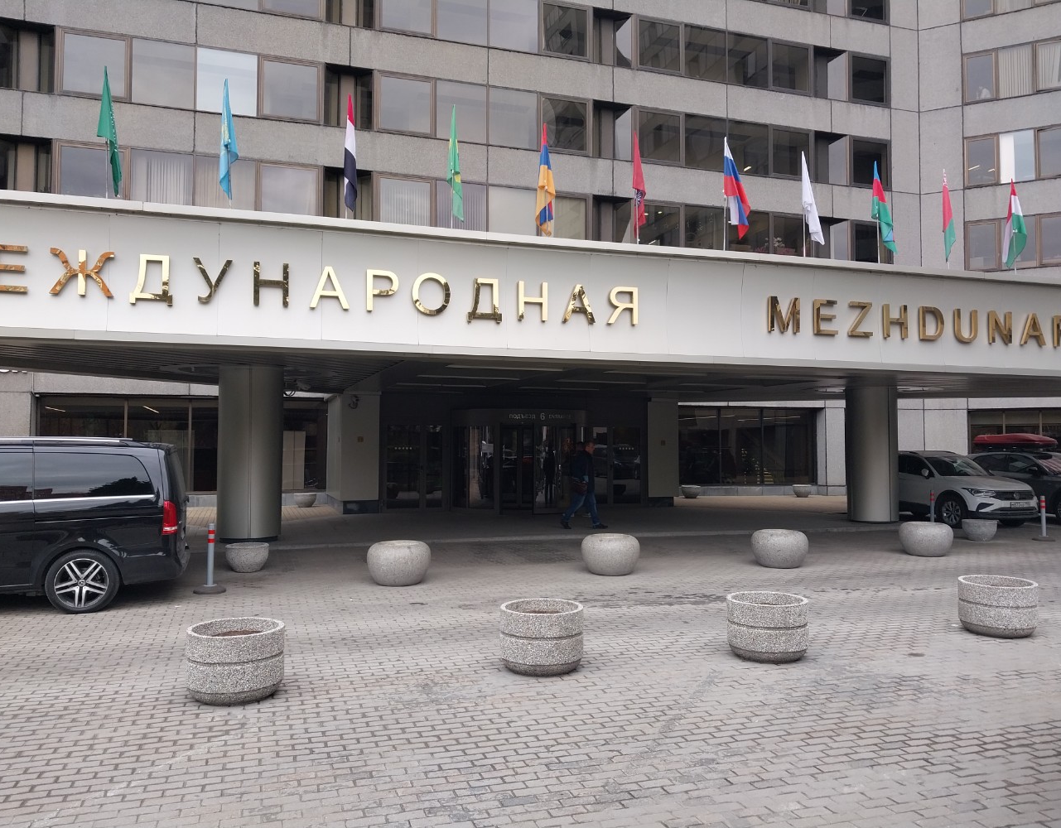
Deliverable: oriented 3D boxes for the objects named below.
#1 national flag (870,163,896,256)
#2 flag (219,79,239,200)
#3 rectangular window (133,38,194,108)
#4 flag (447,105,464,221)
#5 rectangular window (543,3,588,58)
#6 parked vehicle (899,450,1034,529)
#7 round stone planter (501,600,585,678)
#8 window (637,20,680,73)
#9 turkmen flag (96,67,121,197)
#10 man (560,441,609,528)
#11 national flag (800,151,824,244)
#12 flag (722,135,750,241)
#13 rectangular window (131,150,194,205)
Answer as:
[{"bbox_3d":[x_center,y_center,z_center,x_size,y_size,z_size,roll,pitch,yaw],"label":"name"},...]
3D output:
[{"bbox_3d":[6.458,-3.776,15.183,0.355,1.604,0.200,1,-2,-18],"label":"national flag"},{"bbox_3d":[-4.355,-3.965,11.980,0.250,1.755,0.200,1,-2,-17],"label":"flag"},{"bbox_3d":[-10.139,-9.357,22.887,1.577,1.650,0.150,1,-2,-18],"label":"rectangular window"},{"bbox_3d":[-1.181,-3.931,12.979,0.230,1.844,0.200,1,-2,-17],"label":"flag"},{"bbox_3d":[1.207,-13.215,28.570,1.686,1.778,0.150,1,-2,-18],"label":"rectangular window"},{"bbox_3d":[9.488,1.726,19.481,1.850,1.675,4.510,1,-2,-19],"label":"parked vehicle"},{"bbox_3d":[0.096,1.868,6.938,0.695,0.500,0.695,0,-2,0],"label":"round stone planter"},{"bbox_3d":[4.274,-12.243,27.648,1.507,1.488,0.150,1,-2,-18],"label":"window"},{"bbox_3d":[-5.847,-3.917,11.508,0.300,1.807,0.220,1,-2,-17],"label":"turkmen flag"},{"bbox_3d":[1.091,1.438,16.913,0.915,1.780,0.550,0,-2,0],"label":"man"},{"bbox_3d":[5.004,-3.820,14.715,0.317,1.599,0.200,1,-2,-18],"label":"national flag"},{"bbox_3d":[3.473,-3.816,14.000,0.470,1.700,0.250,0,-2,3],"label":"flag"},{"bbox_3d":[-9.933,-6.215,22.396,1.550,1.700,0.120,1,-2,-18],"label":"rectangular window"}]

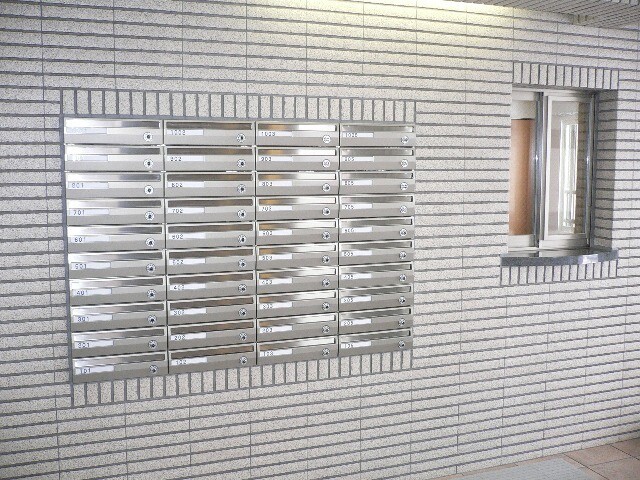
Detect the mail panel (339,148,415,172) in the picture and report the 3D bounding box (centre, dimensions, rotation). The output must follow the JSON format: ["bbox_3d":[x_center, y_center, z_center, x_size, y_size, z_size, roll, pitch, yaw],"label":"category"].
[{"bbox_3d":[0.226,-0.353,2.860,0.355,0.099,0.160,-2,7,-19],"label":"mail panel"}]

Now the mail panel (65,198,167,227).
[{"bbox_3d":[-0.782,-0.112,2.484,0.352,0.098,0.150,-2,7,-20],"label":"mail panel"}]

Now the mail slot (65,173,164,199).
[{"bbox_3d":[-0.782,-0.209,2.474,0.356,0.099,0.100,-2,7,-20],"label":"mail slot"}]

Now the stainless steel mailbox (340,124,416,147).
[{"bbox_3d":[0.223,-0.448,2.812,0.352,0.098,0.150,-2,7,-20],"label":"stainless steel mailbox"}]

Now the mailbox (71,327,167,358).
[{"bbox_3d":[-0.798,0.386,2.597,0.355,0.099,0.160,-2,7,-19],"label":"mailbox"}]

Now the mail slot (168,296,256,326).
[{"bbox_3d":[-0.450,0.271,2.649,0.352,0.098,0.150,-2,7,-20],"label":"mail slot"}]

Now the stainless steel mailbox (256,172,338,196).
[{"bbox_3d":[-0.115,-0.240,2.756,0.355,0.099,0.160,-2,7,-19],"label":"stainless steel mailbox"}]

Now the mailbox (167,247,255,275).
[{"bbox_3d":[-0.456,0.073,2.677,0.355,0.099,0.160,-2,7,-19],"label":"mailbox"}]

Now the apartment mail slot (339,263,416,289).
[{"bbox_3d":[0.223,0.147,2.879,0.352,0.098,0.150,-2,7,-20],"label":"apartment mail slot"}]

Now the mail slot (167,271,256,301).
[{"bbox_3d":[-0.450,0.172,2.638,0.352,0.098,0.150,-2,7,-20],"label":"mail slot"}]

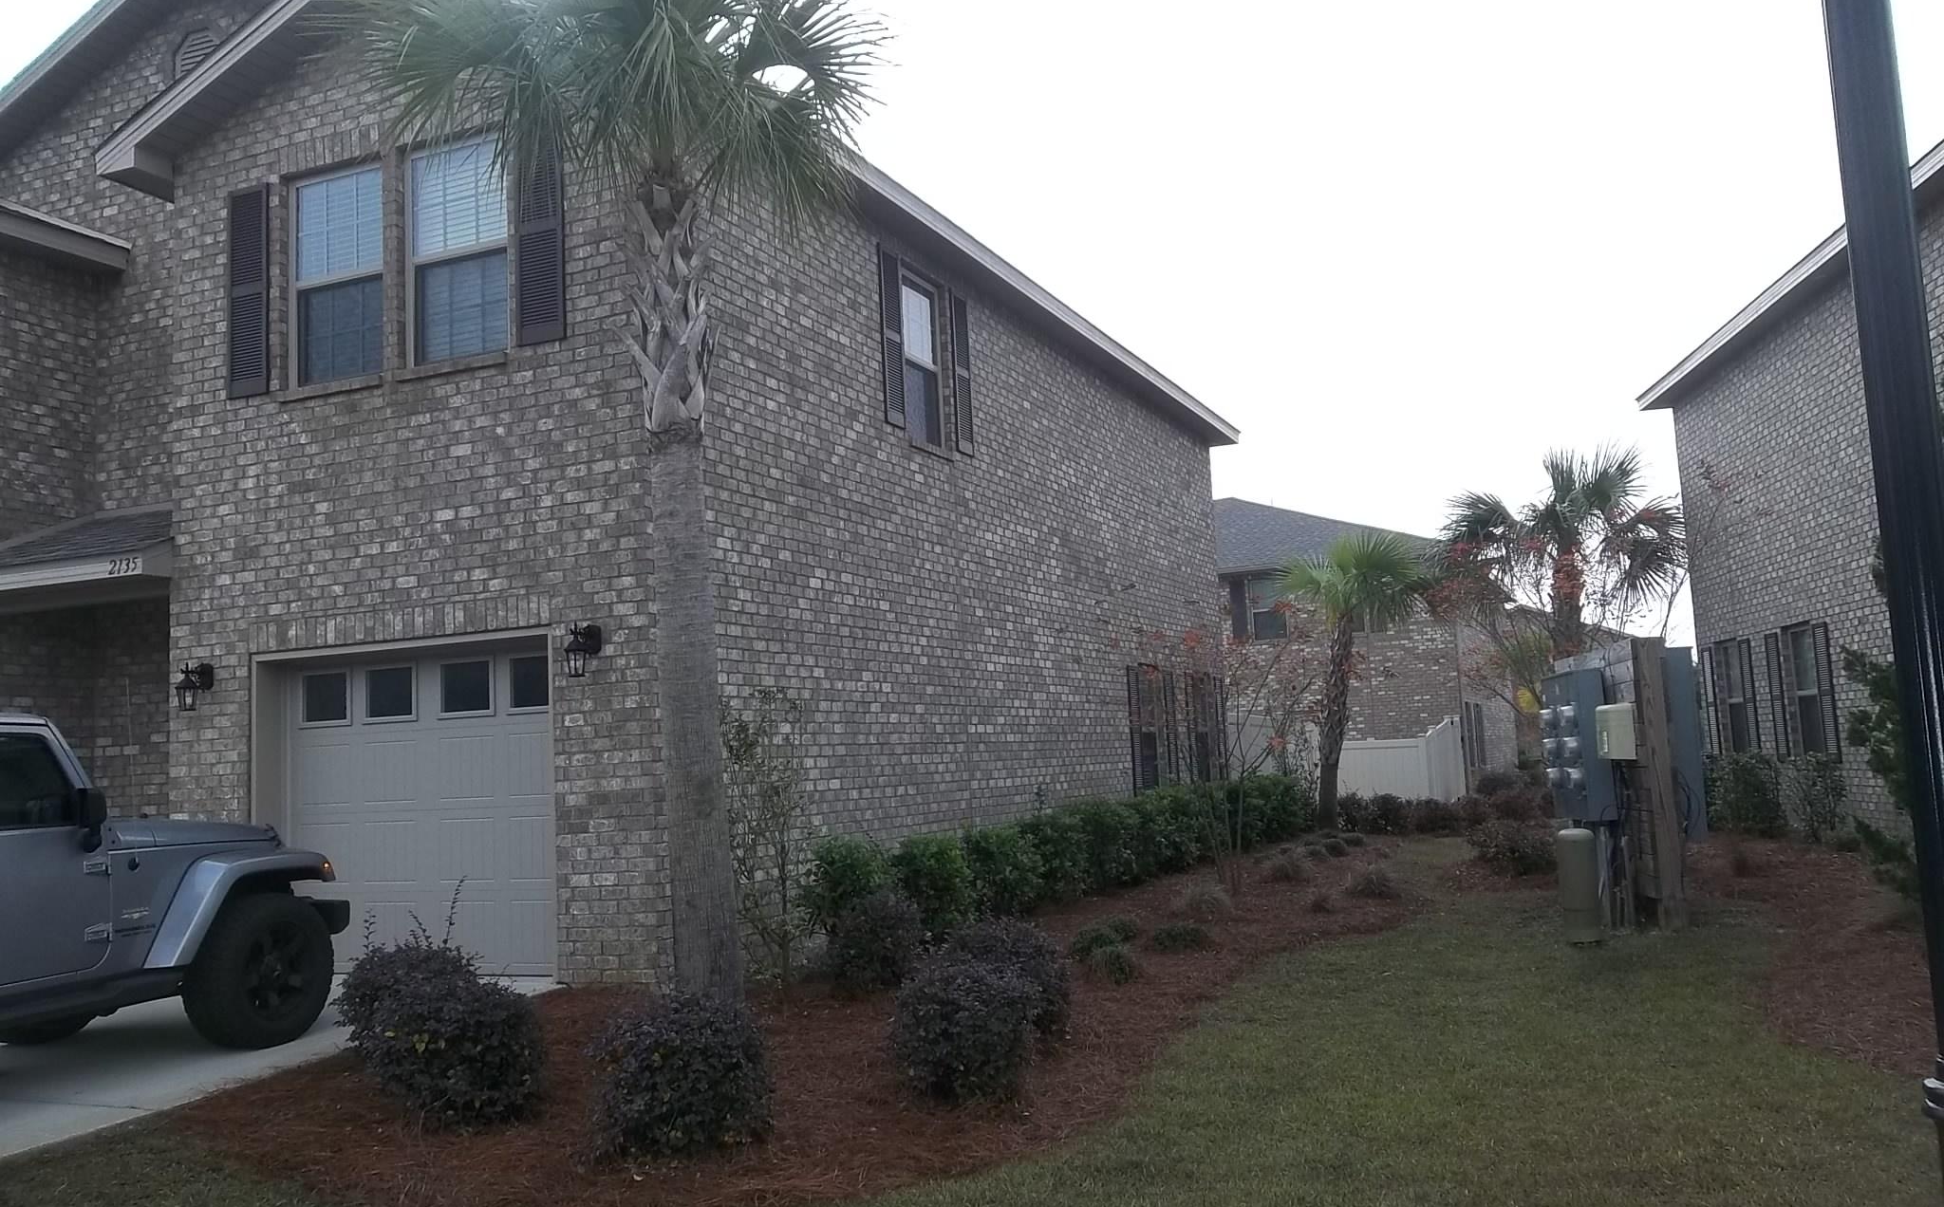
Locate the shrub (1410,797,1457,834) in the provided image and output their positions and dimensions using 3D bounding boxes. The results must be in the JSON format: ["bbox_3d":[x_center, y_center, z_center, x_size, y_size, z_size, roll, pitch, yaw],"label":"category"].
[{"bbox_3d":[6.564,3.014,21.561,0.720,0.520,0.700,-4,-6,16],"label":"shrub"}]

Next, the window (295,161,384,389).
[{"bbox_3d":[-4.338,-2.234,10.479,0.910,1.500,0.100,-5,-6,23],"label":"window"}]

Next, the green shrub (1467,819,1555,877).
[{"bbox_3d":[5.261,2.361,14.737,0.860,0.540,0.820,-5,-6,19],"label":"green shrub"}]

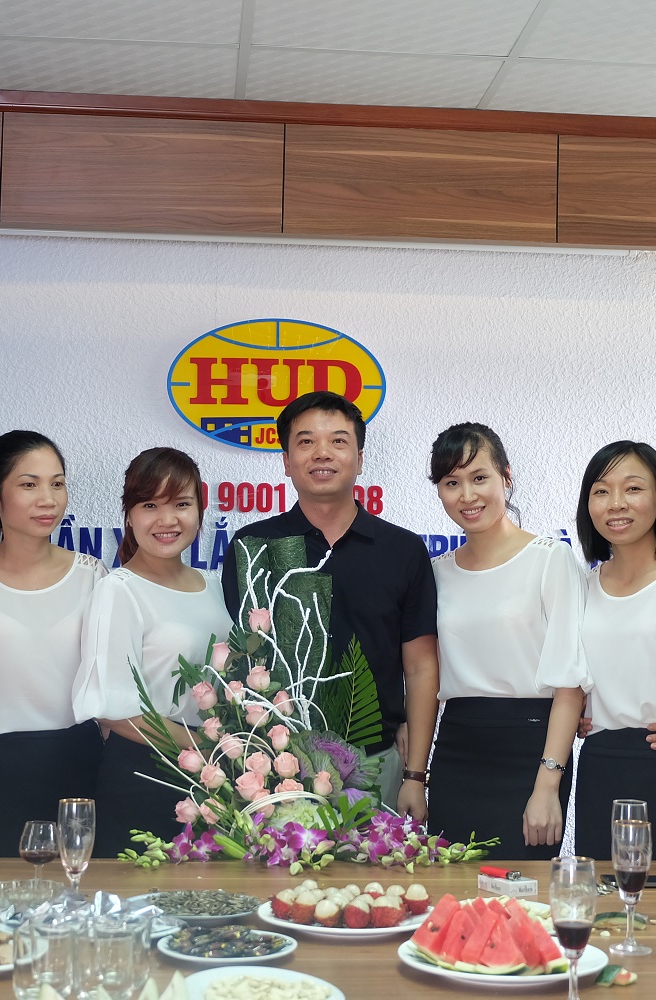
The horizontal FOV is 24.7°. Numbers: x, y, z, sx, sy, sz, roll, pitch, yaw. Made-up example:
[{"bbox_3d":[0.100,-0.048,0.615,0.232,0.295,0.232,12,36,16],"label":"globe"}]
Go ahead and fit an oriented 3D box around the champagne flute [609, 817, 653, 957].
[{"bbox_3d":[0.409,0.519,2.020,0.058,0.168,0.058,1,-4,-4],"label":"champagne flute"}]

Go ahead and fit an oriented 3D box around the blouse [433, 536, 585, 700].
[{"bbox_3d":[0.343,0.238,3.027,0.370,0.330,0.250,-1,-4,23],"label":"blouse"}]

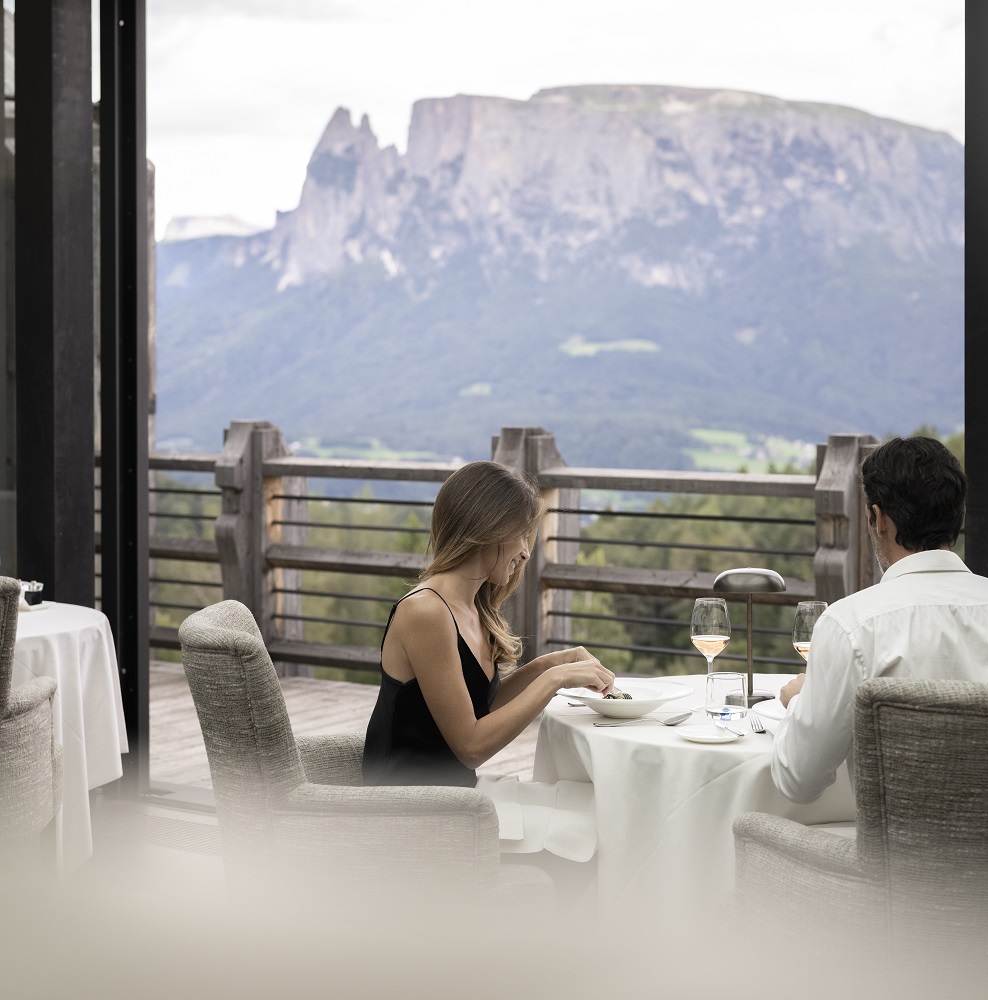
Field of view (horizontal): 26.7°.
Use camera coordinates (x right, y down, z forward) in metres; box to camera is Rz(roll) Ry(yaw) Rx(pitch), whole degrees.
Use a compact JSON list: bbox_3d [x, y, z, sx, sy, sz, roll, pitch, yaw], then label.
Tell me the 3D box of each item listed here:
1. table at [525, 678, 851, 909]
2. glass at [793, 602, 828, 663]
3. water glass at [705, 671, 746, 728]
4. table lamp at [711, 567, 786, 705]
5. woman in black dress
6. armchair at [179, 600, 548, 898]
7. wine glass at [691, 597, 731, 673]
[{"bbox_3d":[0.599,0.716,4.307,1.060,0.590,1.060,0,4,0],"label":"table"},{"bbox_3d":[0.649,0.323,4.244,0.082,0.224,0.082,0,4,0],"label":"glass"},{"bbox_3d":[0.469,0.396,4.199,0.084,0.084,0.084,0,4,0],"label":"water glass"},{"bbox_3d":[0.538,0.284,4.366,0.153,0.285,0.153,0,4,0],"label":"table lamp"},{"bbox_3d":[0.000,0.559,4.186,0.600,1.260,0.460,1,4,9],"label":"woman in black dress"},{"bbox_3d":[-0.250,0.714,4.186,0.710,0.950,0.650,0,4,3],"label":"armchair"},{"bbox_3d":[0.448,0.319,4.294,0.082,0.224,0.082,0,4,0],"label":"wine glass"}]

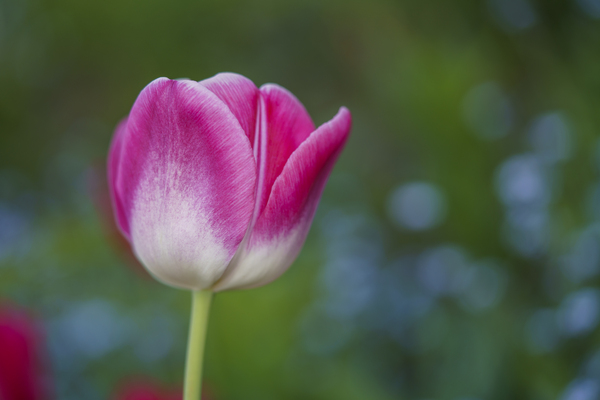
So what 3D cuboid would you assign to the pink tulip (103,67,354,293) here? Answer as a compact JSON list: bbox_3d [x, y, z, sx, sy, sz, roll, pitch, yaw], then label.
[{"bbox_3d":[-0.021,-0.005,0.440,0.068,0.062,0.063,3,4,0],"label":"pink tulip"}]

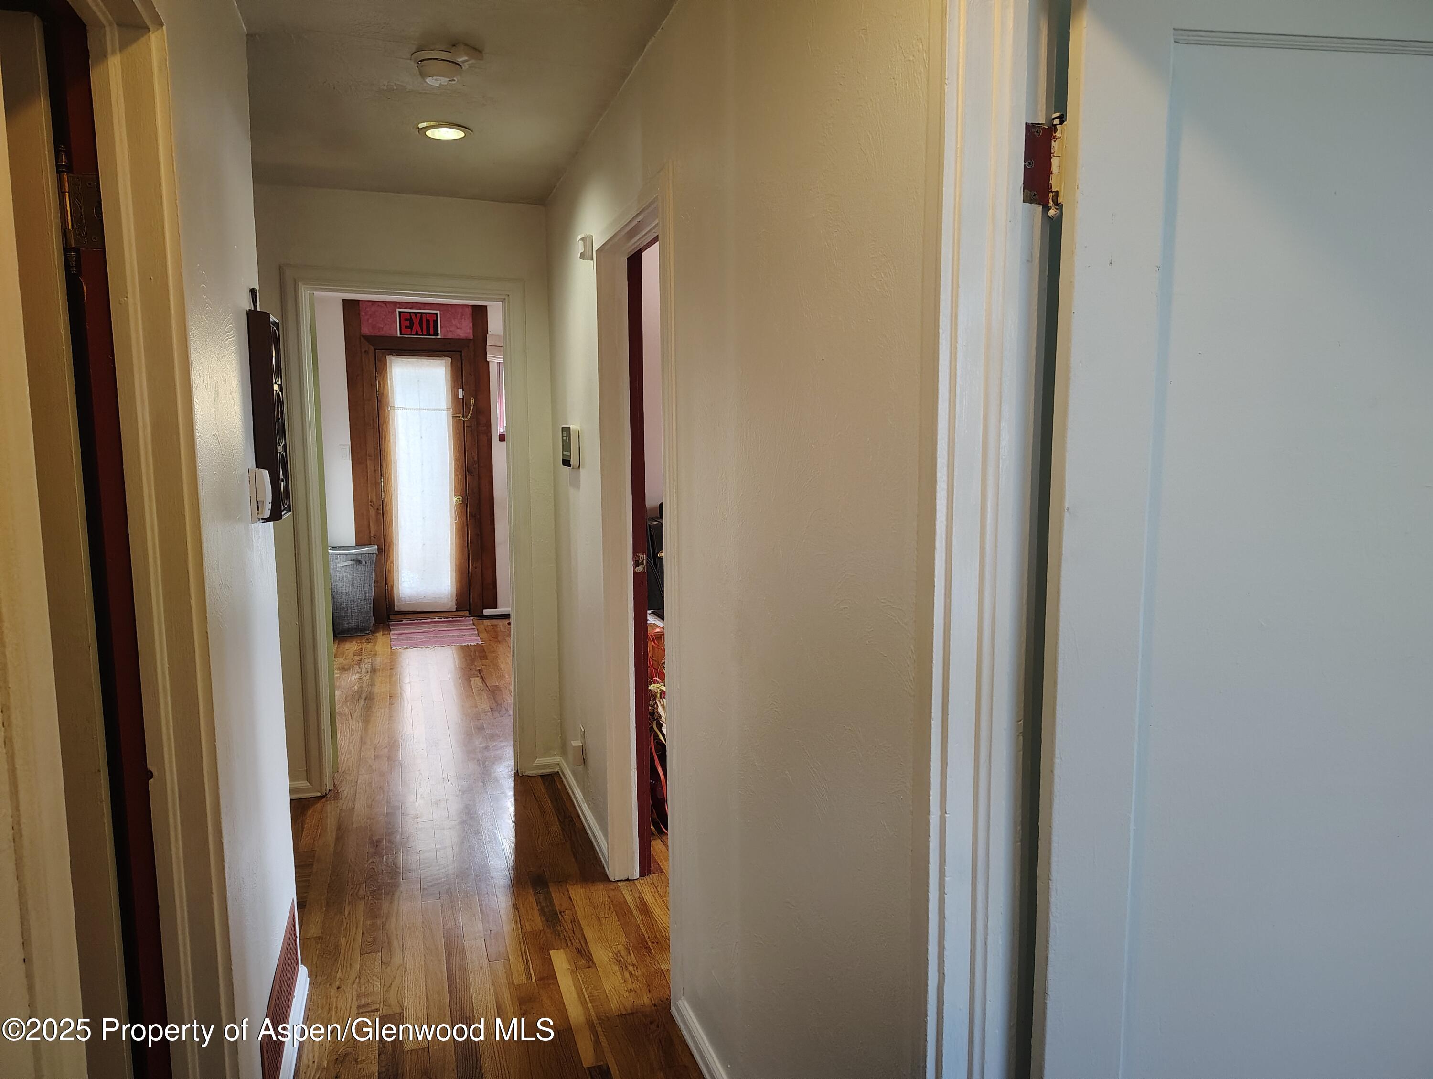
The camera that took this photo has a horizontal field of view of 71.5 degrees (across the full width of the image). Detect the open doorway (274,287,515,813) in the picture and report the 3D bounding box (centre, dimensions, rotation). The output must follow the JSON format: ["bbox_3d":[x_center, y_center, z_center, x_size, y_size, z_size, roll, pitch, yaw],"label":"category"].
[{"bbox_3d":[-1.263,0.011,4.149,0.850,2.060,0.150,-3,7,-17],"label":"open doorway"}]

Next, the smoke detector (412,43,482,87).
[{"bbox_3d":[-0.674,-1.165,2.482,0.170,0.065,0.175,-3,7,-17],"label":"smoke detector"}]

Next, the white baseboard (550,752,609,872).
[{"bbox_3d":[-0.514,1.042,3.851,0.022,0.070,1.100,-3,7,-17],"label":"white baseboard"}]

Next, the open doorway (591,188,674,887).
[{"bbox_3d":[-0.165,0.161,2.832,0.140,2.050,0.830,-3,7,-17],"label":"open doorway"}]

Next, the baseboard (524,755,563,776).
[{"bbox_3d":[-0.771,0.987,4.357,0.165,0.070,0.022,-3,7,-17],"label":"baseboard"}]

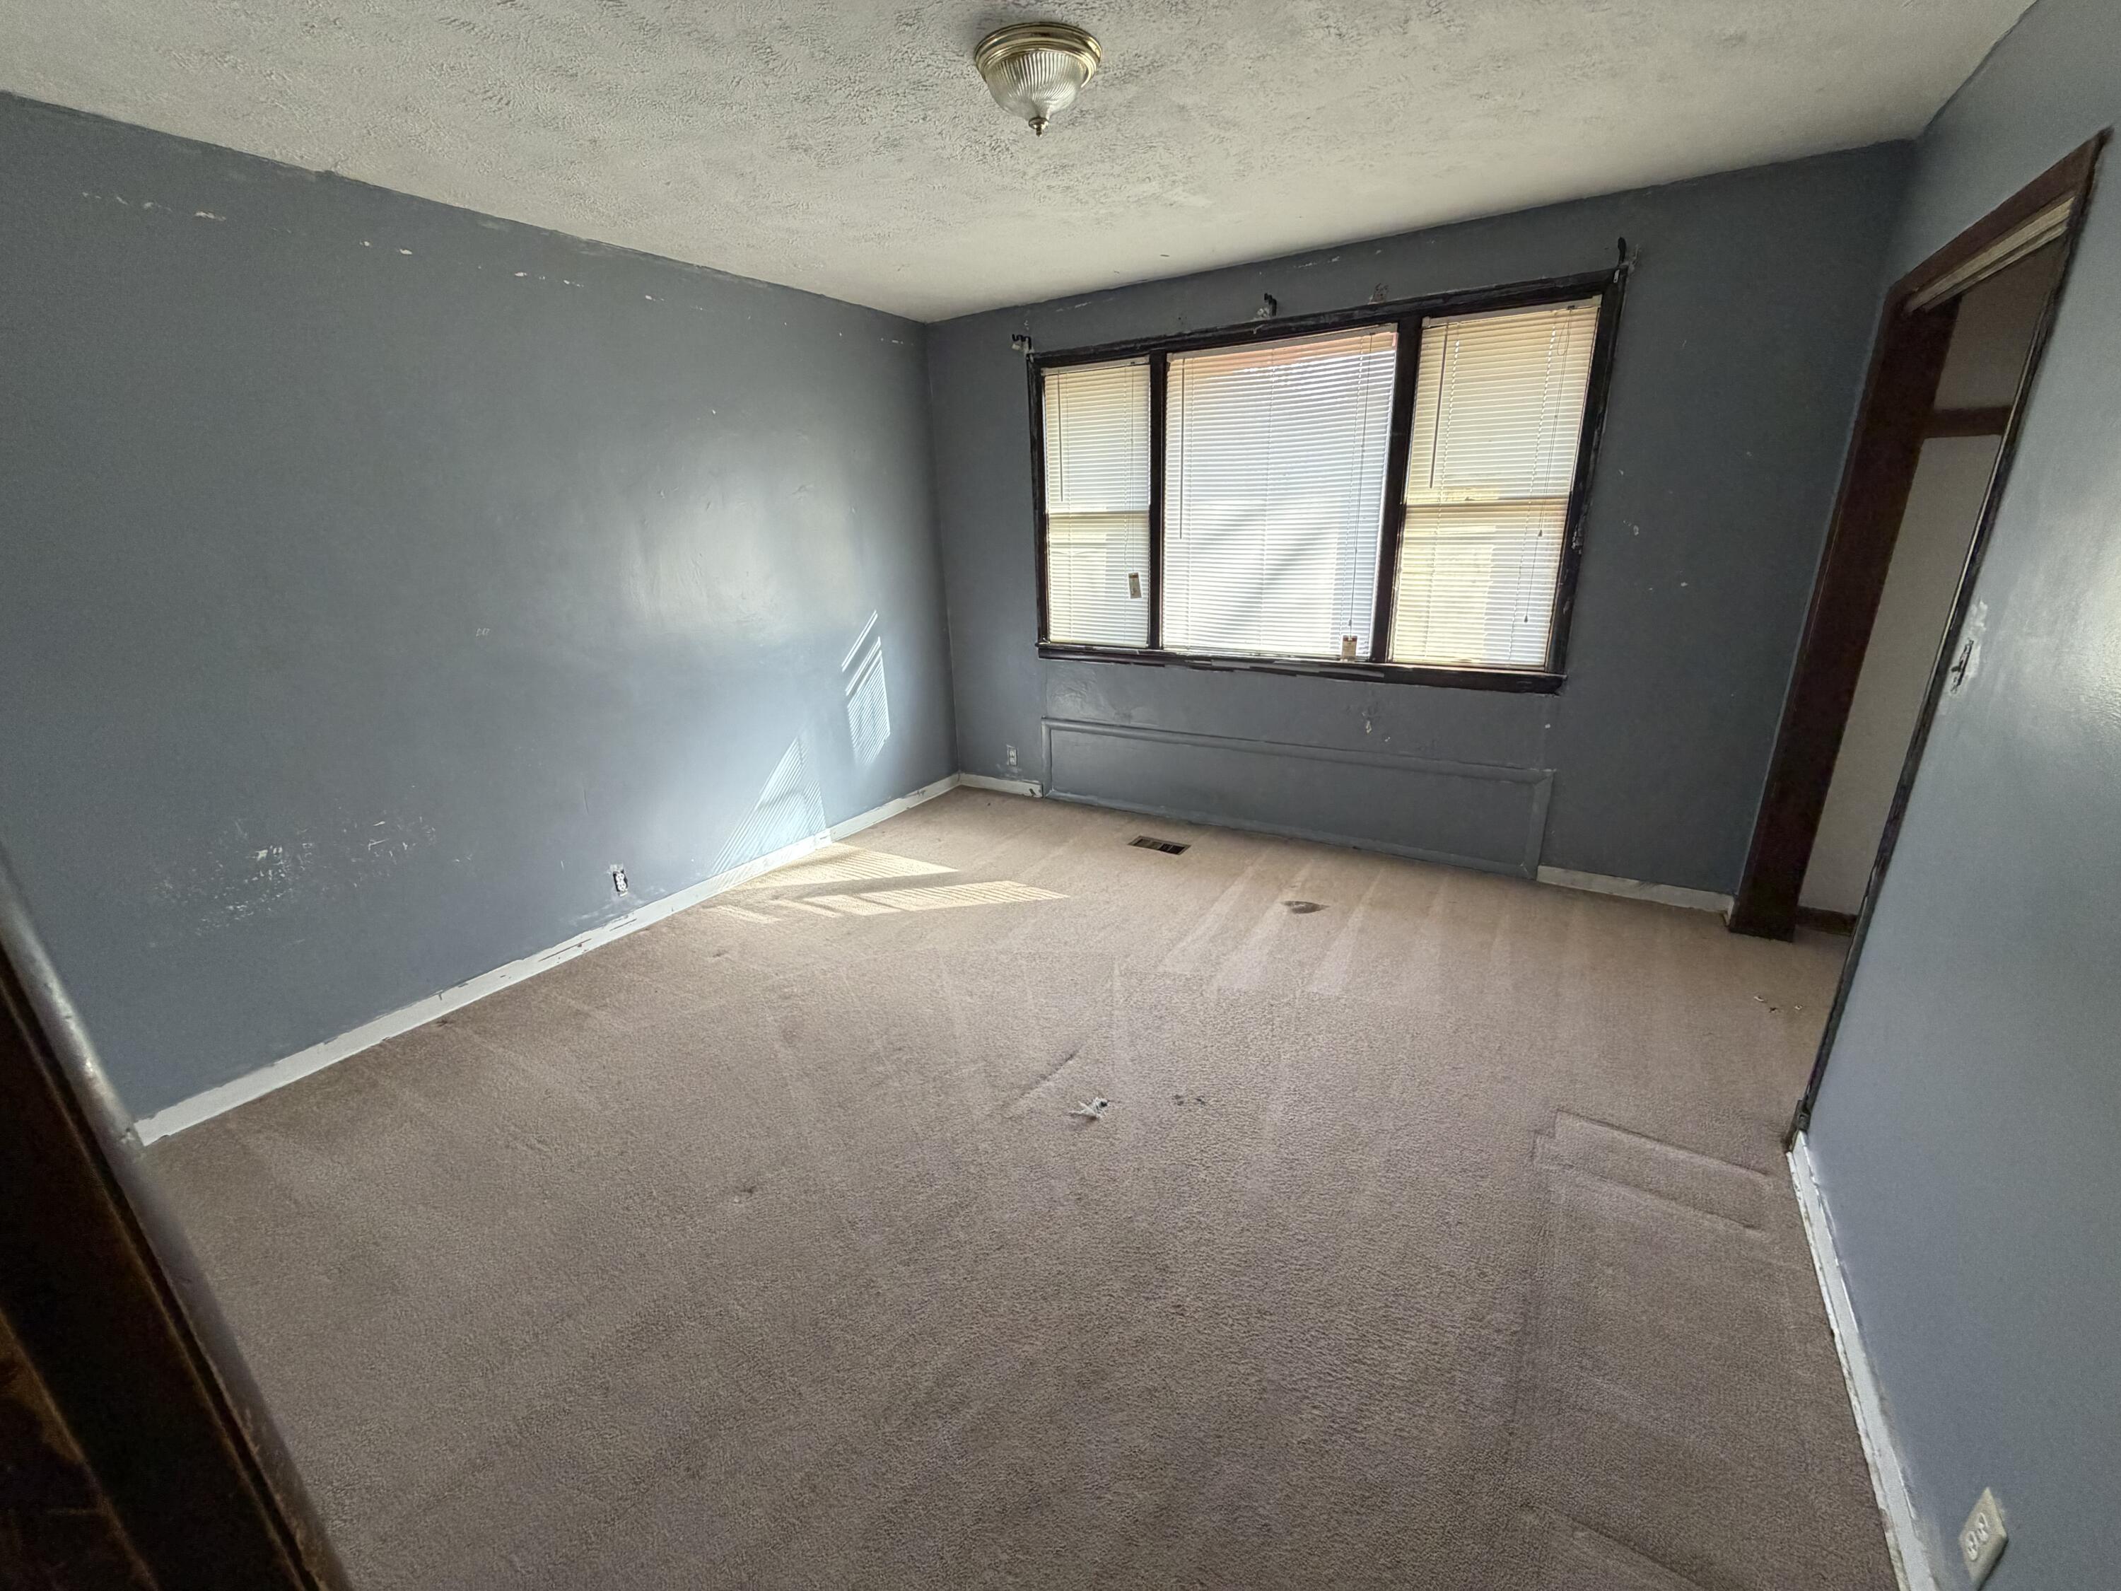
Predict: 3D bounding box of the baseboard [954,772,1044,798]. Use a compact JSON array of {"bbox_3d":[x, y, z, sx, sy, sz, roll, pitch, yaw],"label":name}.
[{"bbox_3d":[-0.355,-0.062,4.900,0.579,0.076,0.017,9,21,30],"label":"baseboard"}]

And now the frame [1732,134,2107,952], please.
[{"bbox_3d":[2.099,-0.266,2.183,0.182,2.032,1.330,9,21,30],"label":"frame"}]

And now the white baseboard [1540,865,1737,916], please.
[{"bbox_3d":[2.240,0.364,3.371,0.640,0.076,0.017,9,21,30],"label":"white baseboard"}]

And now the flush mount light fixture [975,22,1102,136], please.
[{"bbox_3d":[-0.045,-1.503,1.846,0.269,0.141,0.269,-2,18,1],"label":"flush mount light fixture"}]

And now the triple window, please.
[{"bbox_3d":[0.899,-1.236,3.688,2.389,1.435,0.079,9,21,30],"label":"triple window"}]

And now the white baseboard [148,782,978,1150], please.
[{"bbox_3d":[-1.526,0.408,3.612,0.017,0.073,3.564,9,21,30],"label":"white baseboard"}]

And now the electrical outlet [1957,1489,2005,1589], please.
[{"bbox_3d":[1.169,0.945,1.087,0.008,0.116,0.070,9,21,30],"label":"electrical outlet"}]

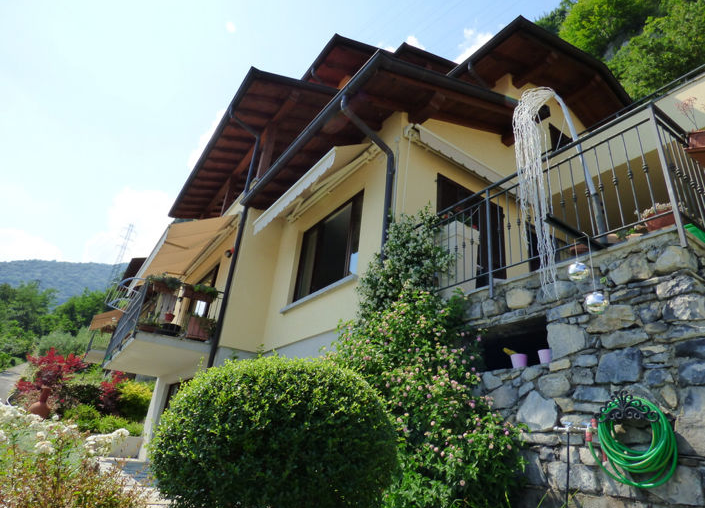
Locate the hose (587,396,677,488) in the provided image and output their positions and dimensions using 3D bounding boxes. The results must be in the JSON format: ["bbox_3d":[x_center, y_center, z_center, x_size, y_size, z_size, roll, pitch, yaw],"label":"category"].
[{"bbox_3d":[1.705,1.152,2.487,0.140,0.500,0.430,19,-27,-29],"label":"hose"}]

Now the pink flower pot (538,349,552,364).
[{"bbox_3d":[1.576,0.826,3.298,0.150,0.140,0.150,4,-24,2],"label":"pink flower pot"}]

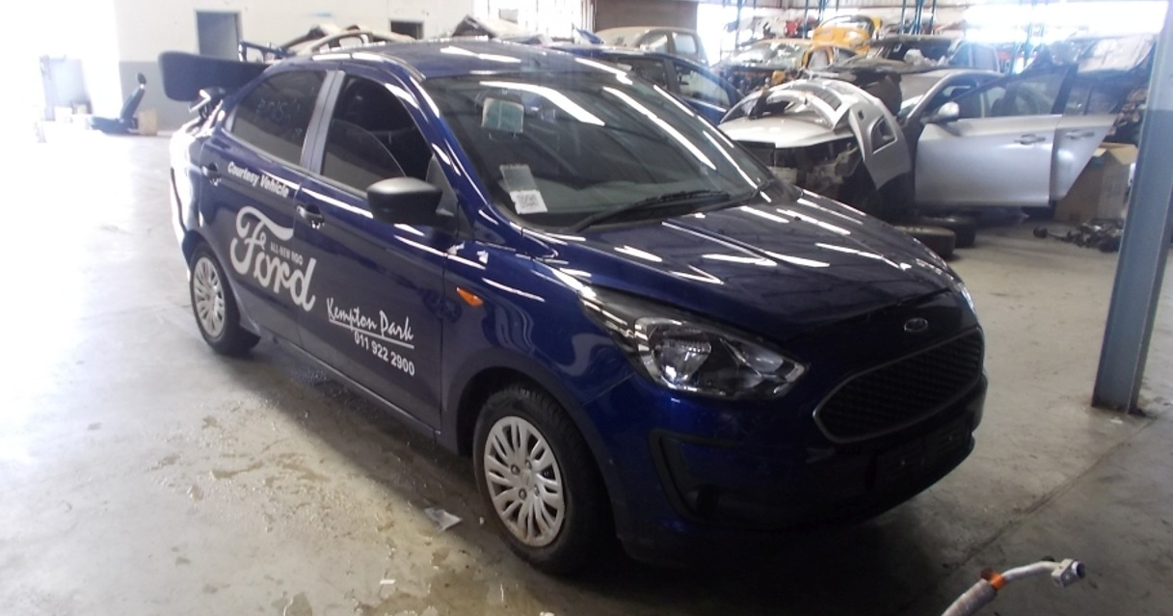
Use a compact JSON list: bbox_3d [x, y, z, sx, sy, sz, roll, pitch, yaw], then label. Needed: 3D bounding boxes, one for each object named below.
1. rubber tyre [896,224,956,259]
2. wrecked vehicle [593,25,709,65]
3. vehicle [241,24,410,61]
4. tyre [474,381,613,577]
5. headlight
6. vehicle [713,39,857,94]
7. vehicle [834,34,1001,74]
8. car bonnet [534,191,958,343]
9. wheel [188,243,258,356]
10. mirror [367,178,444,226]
[{"bbox_3d":[2.533,-0.543,7.010,0.600,0.200,0.600,3,16,6],"label":"rubber tyre"},{"bbox_3d":[1.034,-4.426,17.035,1.850,1.800,5.000,15,21,40],"label":"wrecked vehicle"},{"bbox_3d":[-3.420,-3.014,12.173,4.000,1.600,1.720,-11,21,-36],"label":"vehicle"},{"bbox_3d":[-0.136,0.502,2.668,0.190,0.575,0.575,-12,21,-38],"label":"tyre"},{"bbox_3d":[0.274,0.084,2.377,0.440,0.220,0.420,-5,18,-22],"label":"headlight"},{"bbox_3d":[3.117,-3.352,13.794,1.720,1.600,3.900,12,20,32],"label":"vehicle"},{"bbox_3d":[4.625,-2.934,12.445,1.800,1.650,4.400,12,20,32],"label":"vehicle"},{"bbox_3d":[0.583,-0.142,2.719,1.370,0.200,0.910,-13,29,-40],"label":"car bonnet"},{"bbox_3d":[-1.812,-0.069,4.418,0.190,0.575,0.575,-13,22,-41],"label":"wheel"},{"bbox_3d":[-0.533,-0.320,2.636,0.210,0.140,0.130,-13,21,-40],"label":"mirror"}]

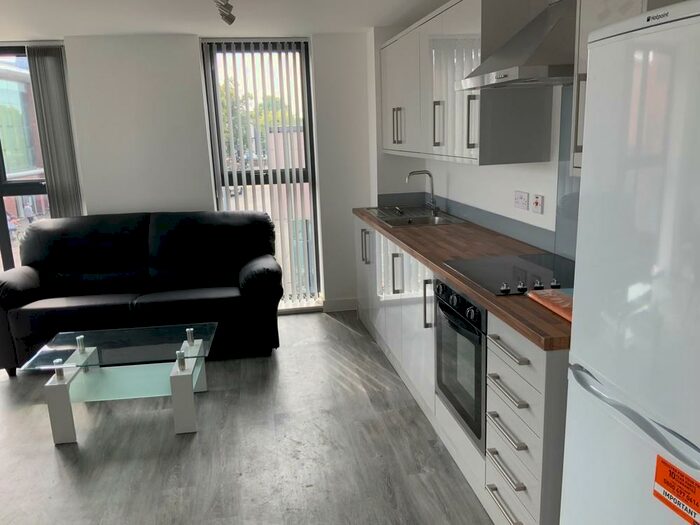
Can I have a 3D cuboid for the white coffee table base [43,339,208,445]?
[{"bbox_3d":[-1.190,0.700,3.247,0.715,0.335,0.515,-3,13,-6],"label":"white coffee table base"}]

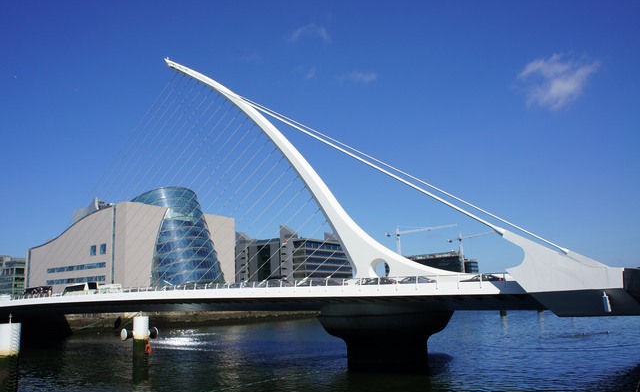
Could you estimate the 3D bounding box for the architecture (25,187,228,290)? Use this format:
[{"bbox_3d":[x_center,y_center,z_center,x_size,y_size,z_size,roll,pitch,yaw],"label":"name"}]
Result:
[{"bbox_3d":[-83.260,24.200,213.000,78.000,48.000,54.000,-7,-10,34],"label":"architecture"}]

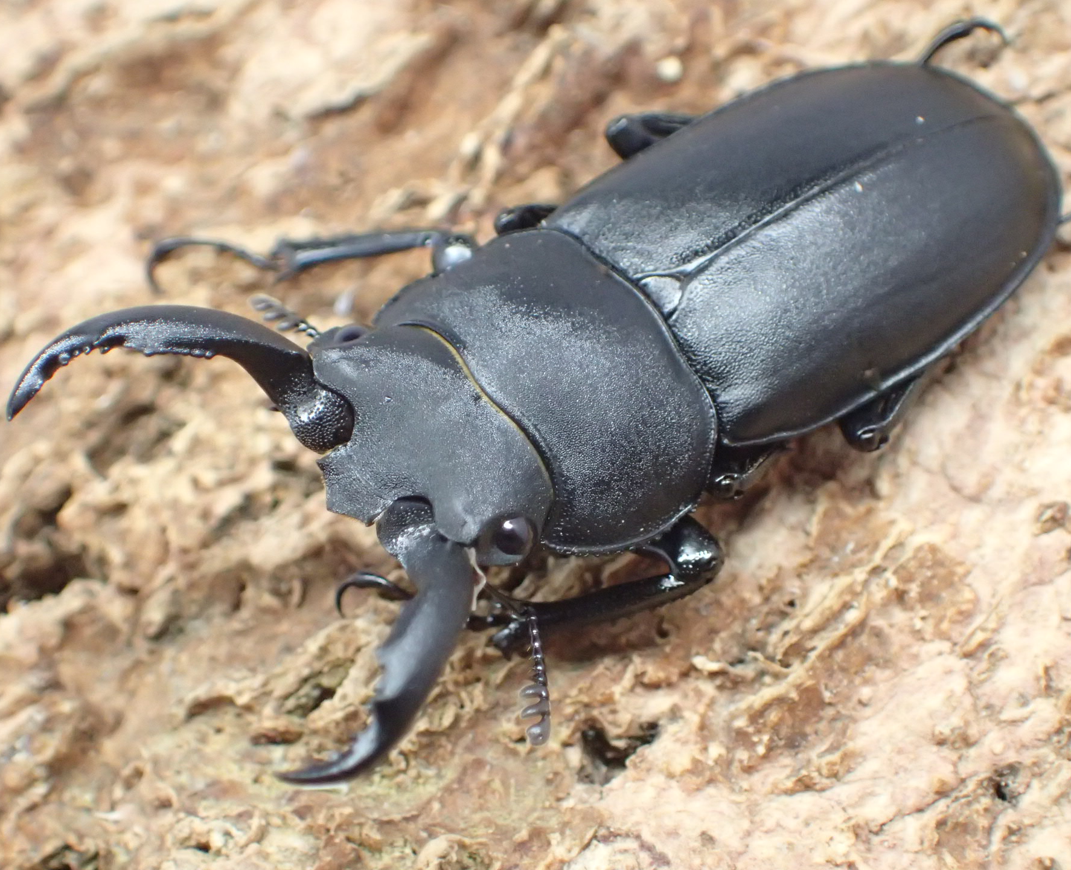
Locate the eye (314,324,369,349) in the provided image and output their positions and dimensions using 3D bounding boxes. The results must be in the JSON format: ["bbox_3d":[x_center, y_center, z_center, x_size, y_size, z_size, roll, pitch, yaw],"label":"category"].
[{"bbox_3d":[-0.008,-0.004,0.133,0.002,0.002,0.002,-25,60,-24],"label":"eye"}]

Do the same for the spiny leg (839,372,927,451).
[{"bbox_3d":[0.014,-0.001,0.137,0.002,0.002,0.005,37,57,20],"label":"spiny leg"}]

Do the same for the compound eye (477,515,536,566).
[{"bbox_3d":[-0.001,0.004,0.128,0.002,0.002,0.002,-25,60,-24],"label":"compound eye"}]

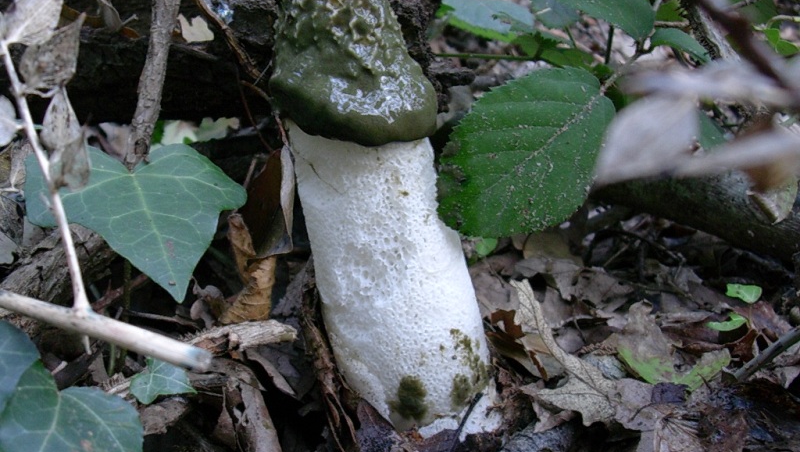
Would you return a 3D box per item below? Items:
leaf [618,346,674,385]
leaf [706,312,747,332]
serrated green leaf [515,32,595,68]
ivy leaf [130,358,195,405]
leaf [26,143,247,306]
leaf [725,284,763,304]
[{"bbox_3d":[0.079,0.045,0.335,0.018,0.005,0.018,13,33,21],"label":"leaf"},{"bbox_3d":[0.113,0.033,0.360,0.014,0.004,0.010,-15,33,-23],"label":"leaf"},{"bbox_3d":[0.053,-0.060,0.355,0.030,0.006,0.022,12,33,20],"label":"serrated green leaf"},{"bbox_3d":[-0.072,0.047,0.315,0.018,0.004,0.020,-19,47,-27],"label":"ivy leaf"},{"bbox_3d":[-0.079,-0.001,0.310,0.065,0.010,0.055,-13,55,-13],"label":"leaf"},{"bbox_3d":[0.126,0.025,0.380,0.012,0.004,0.012,-19,36,-29],"label":"leaf"}]

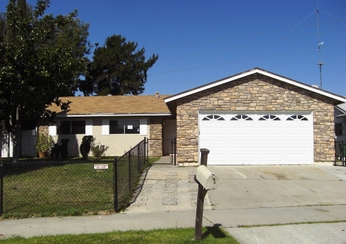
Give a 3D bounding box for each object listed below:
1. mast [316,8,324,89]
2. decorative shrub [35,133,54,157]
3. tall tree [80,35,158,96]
[{"bbox_3d":[10.939,-3.389,28.000,0.400,10.200,0.400,-1,0,0],"label":"mast"},{"bbox_3d":[-6.543,1.174,19.400,1.000,1.250,0.950,-1,0,0],"label":"decorative shrub"},{"bbox_3d":[-5.162,-3.220,36.000,7.600,10.200,7.200,-1,0,0],"label":"tall tree"}]

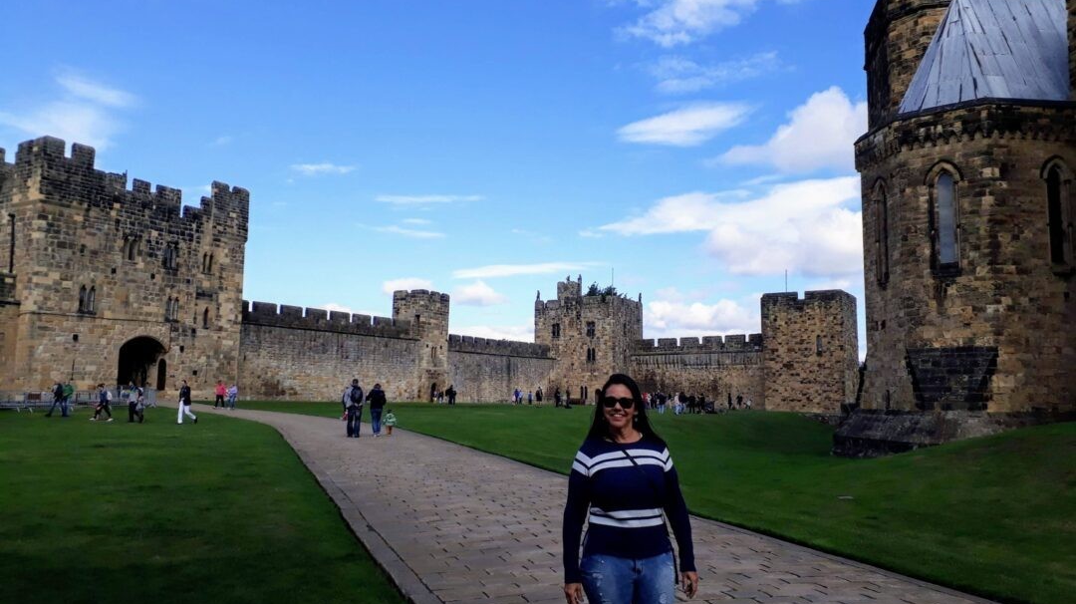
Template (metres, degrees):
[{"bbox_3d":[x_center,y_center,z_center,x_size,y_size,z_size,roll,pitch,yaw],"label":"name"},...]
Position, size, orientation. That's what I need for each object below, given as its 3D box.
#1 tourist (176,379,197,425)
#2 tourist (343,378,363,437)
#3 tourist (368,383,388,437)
[{"bbox_3d":[-13.474,3.853,32.200,0.700,1.700,0.500,2,-6,-17],"label":"tourist"},{"bbox_3d":[-5.681,3.277,25.800,0.600,1.780,0.420,2,-7,-18],"label":"tourist"},{"bbox_3d":[-4.965,3.332,25.800,0.580,1.630,0.380,2,-6,-13],"label":"tourist"}]

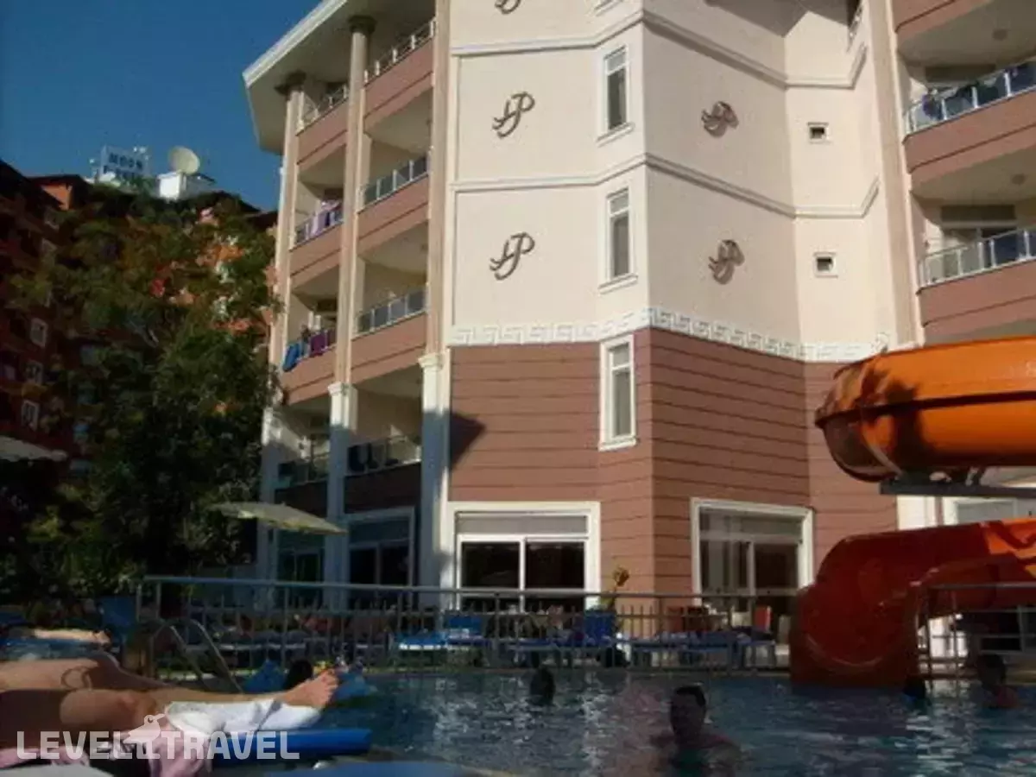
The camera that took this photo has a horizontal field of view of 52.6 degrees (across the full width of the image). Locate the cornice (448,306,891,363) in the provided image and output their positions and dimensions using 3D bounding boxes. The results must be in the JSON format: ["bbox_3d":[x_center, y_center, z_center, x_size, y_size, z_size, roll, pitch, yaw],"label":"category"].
[{"bbox_3d":[3.011,-1.020,19.759,8.753,0.450,2.277,1,-13,-4],"label":"cornice"}]

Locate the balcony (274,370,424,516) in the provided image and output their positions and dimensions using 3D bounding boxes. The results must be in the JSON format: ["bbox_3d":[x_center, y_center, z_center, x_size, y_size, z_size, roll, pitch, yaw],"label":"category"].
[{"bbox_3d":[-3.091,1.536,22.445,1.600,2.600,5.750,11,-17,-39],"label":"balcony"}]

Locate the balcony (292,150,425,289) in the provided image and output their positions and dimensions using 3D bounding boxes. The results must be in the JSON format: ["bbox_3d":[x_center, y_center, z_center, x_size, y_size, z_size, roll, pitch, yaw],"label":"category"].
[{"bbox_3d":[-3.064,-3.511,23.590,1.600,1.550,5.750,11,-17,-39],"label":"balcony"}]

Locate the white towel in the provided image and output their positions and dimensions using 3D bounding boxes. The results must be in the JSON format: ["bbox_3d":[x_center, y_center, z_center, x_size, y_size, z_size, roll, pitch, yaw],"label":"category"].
[{"bbox_3d":[-0.735,0.883,2.800,0.420,0.120,0.250,0,-13,0],"label":"white towel"}]

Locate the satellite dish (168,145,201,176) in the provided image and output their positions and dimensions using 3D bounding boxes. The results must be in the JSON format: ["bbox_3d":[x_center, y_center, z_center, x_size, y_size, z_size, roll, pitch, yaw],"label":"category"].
[{"bbox_3d":[-19.113,-13.031,60.000,1.850,1.850,0.700,4,-13,-17],"label":"satellite dish"}]

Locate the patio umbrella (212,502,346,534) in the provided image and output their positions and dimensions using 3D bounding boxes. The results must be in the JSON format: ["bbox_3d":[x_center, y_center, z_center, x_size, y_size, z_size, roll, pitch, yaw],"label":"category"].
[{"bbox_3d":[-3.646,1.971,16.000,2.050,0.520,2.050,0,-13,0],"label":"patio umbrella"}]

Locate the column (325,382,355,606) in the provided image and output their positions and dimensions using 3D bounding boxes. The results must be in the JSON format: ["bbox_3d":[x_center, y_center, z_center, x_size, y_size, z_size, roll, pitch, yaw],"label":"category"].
[{"bbox_3d":[-3.768,2.599,21.825,0.500,5.345,0.500,11,-17,-39],"label":"column"}]

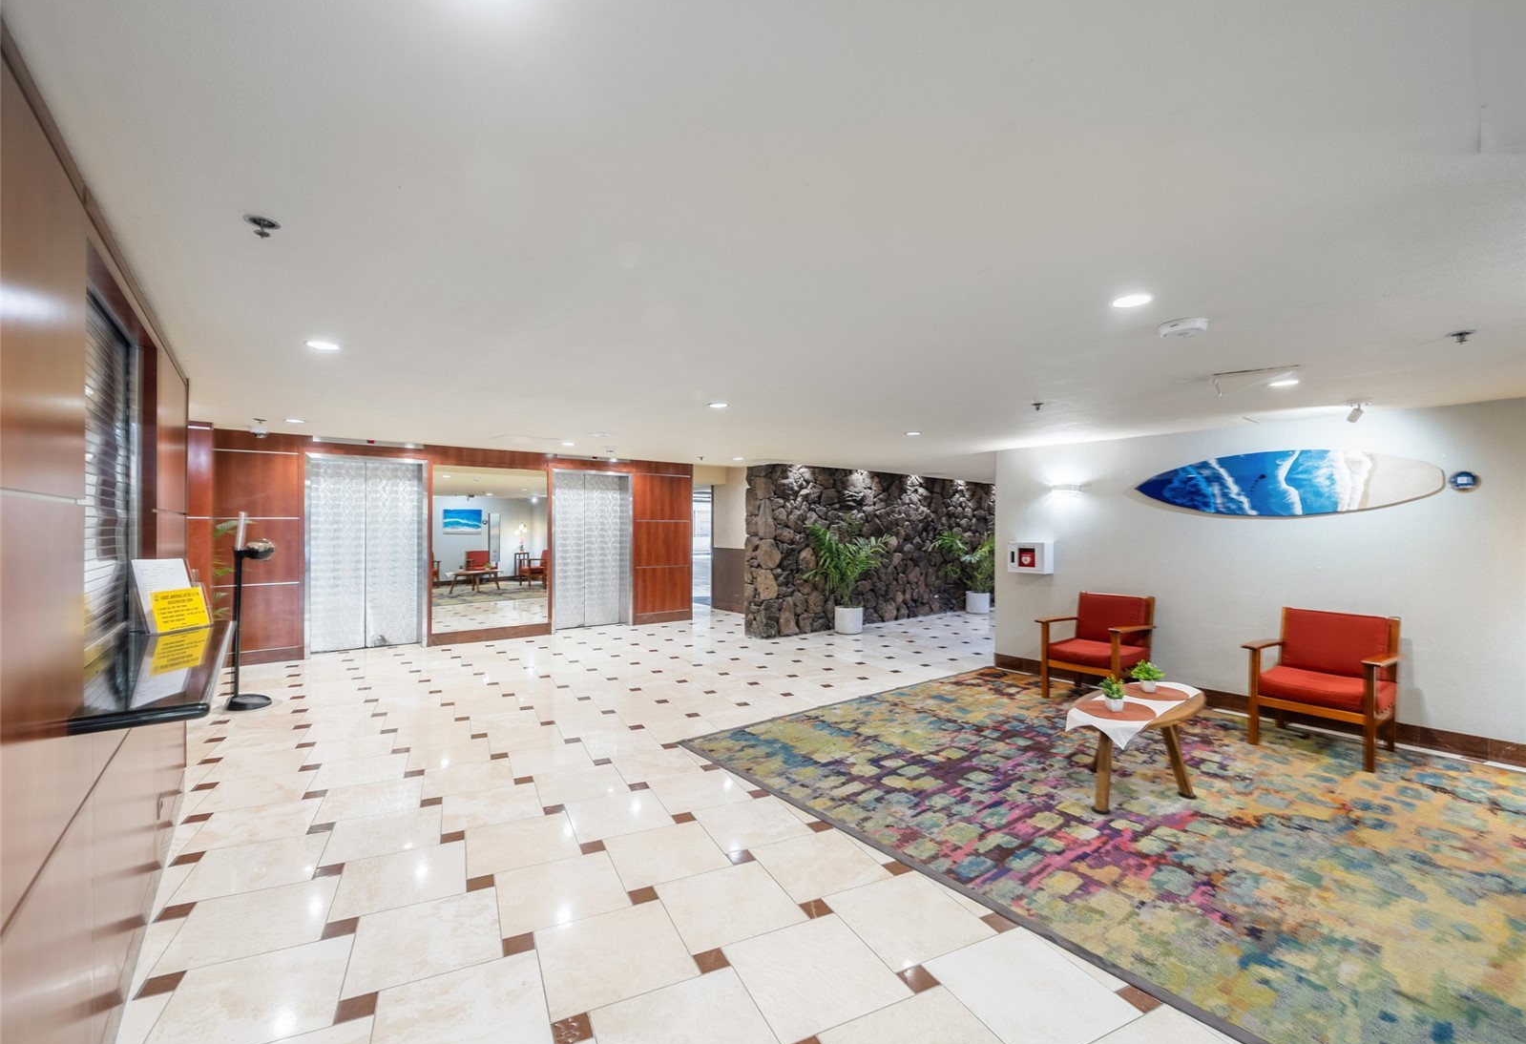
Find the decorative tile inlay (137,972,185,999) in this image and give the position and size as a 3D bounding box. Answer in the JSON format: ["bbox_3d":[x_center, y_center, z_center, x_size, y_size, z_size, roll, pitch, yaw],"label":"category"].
[{"bbox_3d":[-1.887,1.456,1.935,0.100,0.010,0.100,0,0,-24],"label":"decorative tile inlay"}]

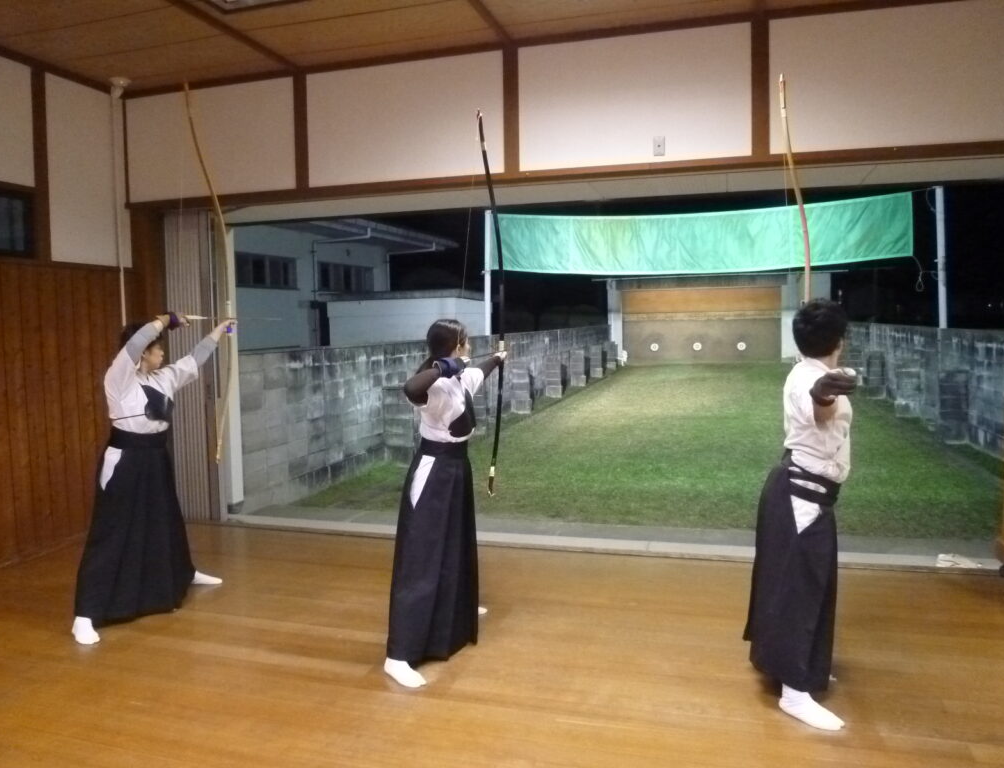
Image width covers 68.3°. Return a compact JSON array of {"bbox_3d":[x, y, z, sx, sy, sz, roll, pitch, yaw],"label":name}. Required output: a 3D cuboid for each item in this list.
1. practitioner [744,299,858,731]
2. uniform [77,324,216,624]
[{"bbox_3d":[1.231,0.437,3.077,0.472,1.578,1.236,1,5,17],"label":"practitioner"},{"bbox_3d":[-1.864,0.409,3.898,0.422,1.447,0.904,1,5,17],"label":"uniform"}]

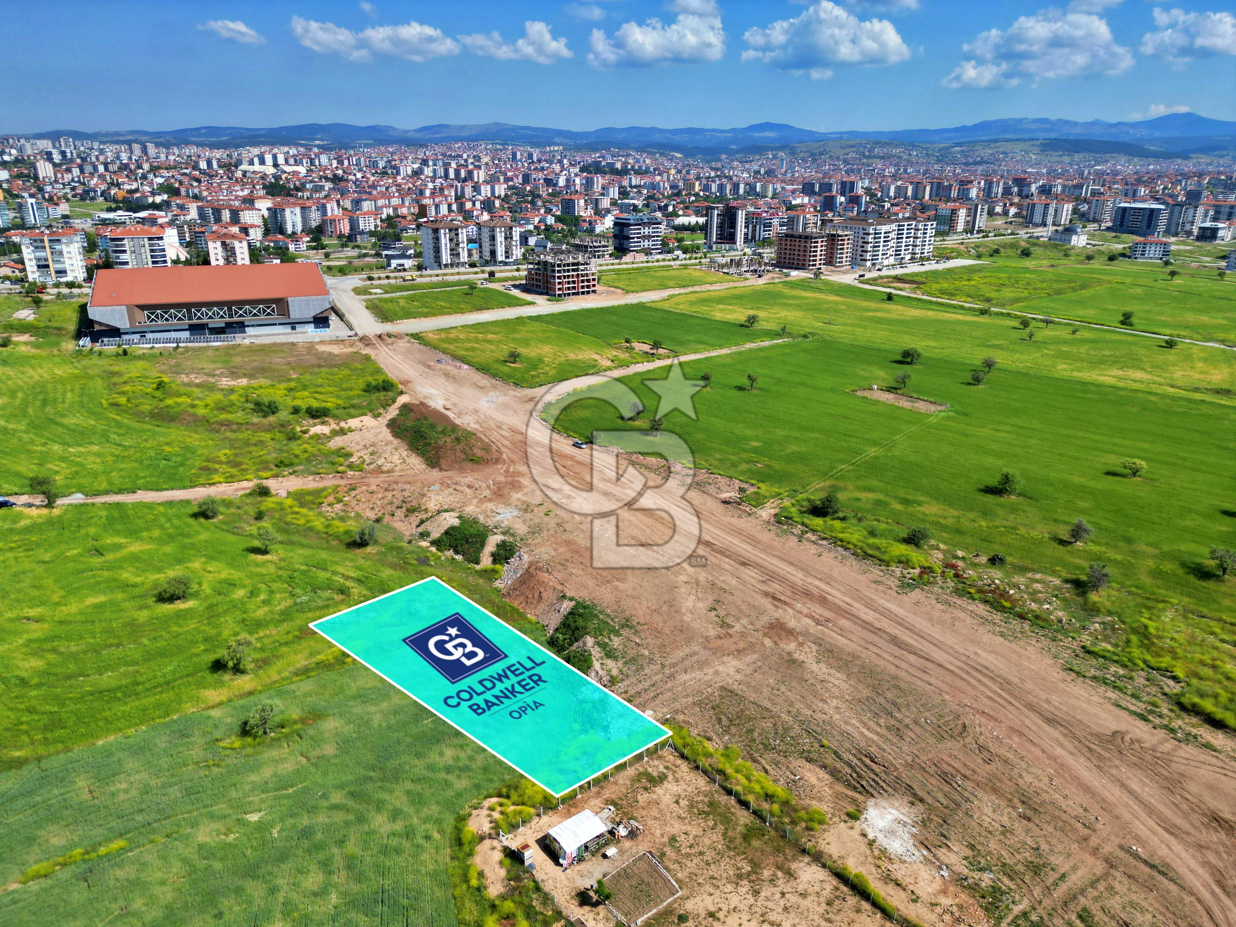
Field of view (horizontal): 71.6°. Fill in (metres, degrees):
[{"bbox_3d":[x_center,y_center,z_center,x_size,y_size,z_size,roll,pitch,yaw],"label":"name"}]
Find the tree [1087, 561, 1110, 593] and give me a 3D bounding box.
[{"bbox_3d":[86.432,20.562,154.196,4.100,5.600,4.100,1,20,0],"label":"tree"}]

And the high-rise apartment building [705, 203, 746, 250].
[{"bbox_3d":[86.240,-188.690,684.050,27.500,34.000,21.000,11,23,26],"label":"high-rise apartment building"}]

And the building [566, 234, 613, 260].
[{"bbox_3d":[-19.096,-153.426,611.757,22.836,12.800,22.437,-17,27,-40],"label":"building"}]

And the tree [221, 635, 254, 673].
[{"bbox_3d":[-56.450,28.440,127.480,4.900,6.000,4.900,-10,23,-25],"label":"tree"}]

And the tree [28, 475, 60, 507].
[{"bbox_3d":[-119.790,5.740,178.830,5.800,7.200,5.800,-14,25,-33],"label":"tree"}]

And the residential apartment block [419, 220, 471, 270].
[{"bbox_3d":[-113.009,-142.813,558.201,19.862,28.708,23.953,-18,27,-41],"label":"residential apartment block"}]

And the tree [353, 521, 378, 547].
[{"bbox_3d":[-52.406,14.549,177.541,4.300,4.100,4.300,0,20,0],"label":"tree"}]

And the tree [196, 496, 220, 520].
[{"bbox_3d":[-85.939,9.324,179.633,4.700,4.900,4.700,1,20,0],"label":"tree"}]

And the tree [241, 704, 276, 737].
[{"bbox_3d":[-47.360,34.168,113.832,4.000,4.400,4.000,1,20,0],"label":"tree"}]

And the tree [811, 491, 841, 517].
[{"bbox_3d":[46.670,9.050,191.330,5.700,5.200,5.700,6,21,14],"label":"tree"}]

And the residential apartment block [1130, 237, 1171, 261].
[{"bbox_3d":[462.980,-186.490,745.190,27.000,17.000,12.500,6,21,13],"label":"residential apartment block"}]

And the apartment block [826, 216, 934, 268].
[{"bbox_3d":[195.656,-166.778,636.834,81.389,29.859,38.676,-15,26,-36],"label":"apartment block"}]

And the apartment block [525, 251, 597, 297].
[{"bbox_3d":[-29.042,-99.190,445.802,25.600,19.300,26.200,-15,25,-37],"label":"apartment block"}]

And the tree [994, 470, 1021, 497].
[{"bbox_3d":[93.979,4.702,205.444,4.700,5.500,4.700,0,20,0],"label":"tree"}]

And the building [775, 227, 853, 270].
[{"bbox_3d":[137.700,-150.674,598.483,46.500,24.300,28.400,-15,25,-37],"label":"building"}]

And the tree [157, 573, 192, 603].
[{"bbox_3d":[-75.260,21.200,145.840,5.600,4.900,5.600,-11,24,-28],"label":"tree"}]

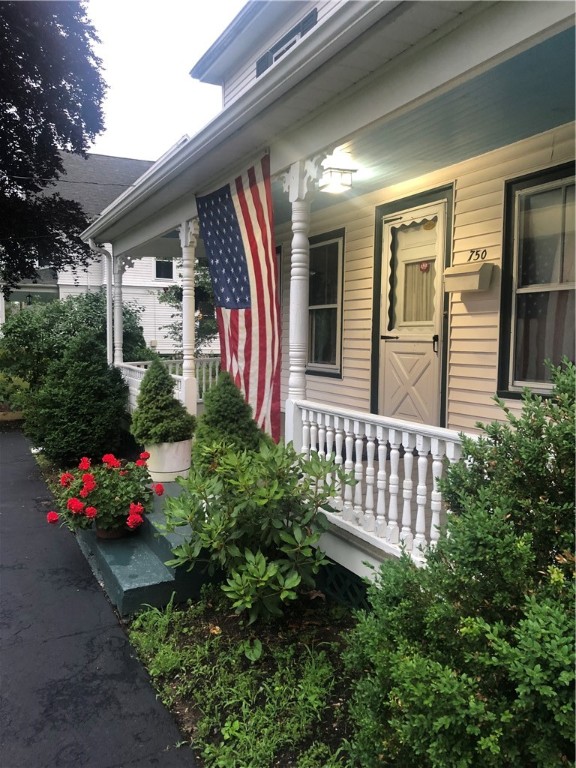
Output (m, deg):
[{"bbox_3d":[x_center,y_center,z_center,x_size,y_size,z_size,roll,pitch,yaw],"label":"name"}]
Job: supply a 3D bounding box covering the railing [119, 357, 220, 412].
[{"bbox_3d":[-0.953,0.075,7.566,1.600,0.720,3.000,-2,5,-27],"label":"railing"}]

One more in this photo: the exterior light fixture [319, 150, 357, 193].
[{"bbox_3d":[0.360,-1.553,4.494,0.220,0.230,0.220,-2,5,-27],"label":"exterior light fixture"}]

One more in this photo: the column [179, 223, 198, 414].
[{"bbox_3d":[-0.932,-0.425,5.840,0.125,2.170,0.125,-2,5,-27],"label":"column"}]

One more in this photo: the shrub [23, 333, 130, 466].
[{"bbox_3d":[-2.617,0.157,7.806,1.200,1.620,1.200,-2,5,-27],"label":"shrub"}]

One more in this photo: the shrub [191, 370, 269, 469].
[{"bbox_3d":[-0.397,0.258,4.187,0.500,0.740,0.500,1,4,0],"label":"shrub"}]

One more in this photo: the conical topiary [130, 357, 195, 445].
[{"bbox_3d":[-1.061,0.129,5.335,0.540,0.740,0.540,-2,5,-27],"label":"conical topiary"}]

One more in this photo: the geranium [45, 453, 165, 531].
[{"bbox_3d":[-1.298,0.836,4.481,0.720,0.520,0.760,-2,5,-27],"label":"geranium"}]

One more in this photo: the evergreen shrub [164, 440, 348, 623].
[{"bbox_3d":[-0.212,0.840,3.576,0.900,0.920,0.950,-2,5,-27],"label":"evergreen shrub"}]

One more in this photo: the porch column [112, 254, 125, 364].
[{"bbox_3d":[-2.309,-0.651,8.496,0.125,2.170,0.125,-2,5,-27],"label":"porch column"}]

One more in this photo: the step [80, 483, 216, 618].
[{"bbox_3d":[-0.968,1.061,4.728,1.040,0.360,2.200,-2,5,-27],"label":"step"}]

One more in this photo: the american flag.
[{"bbox_3d":[-0.415,-0.511,4.768,0.200,2.080,1.380,-2,5,-27],"label":"american flag"}]

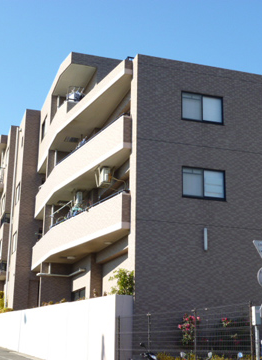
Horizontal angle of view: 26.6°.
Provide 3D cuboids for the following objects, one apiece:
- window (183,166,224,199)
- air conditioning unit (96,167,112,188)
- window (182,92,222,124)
[{"bbox_3d":[2.630,0.159,19.904,1.710,1.130,0.100,5,-14,-18],"label":"window"},{"bbox_3d":[-1.038,-0.100,22.423,0.320,0.580,0.770,5,-14,-18],"label":"air conditioning unit"},{"bbox_3d":[2.667,-2.647,20.591,1.700,1.130,0.100,5,-14,-18],"label":"window"}]

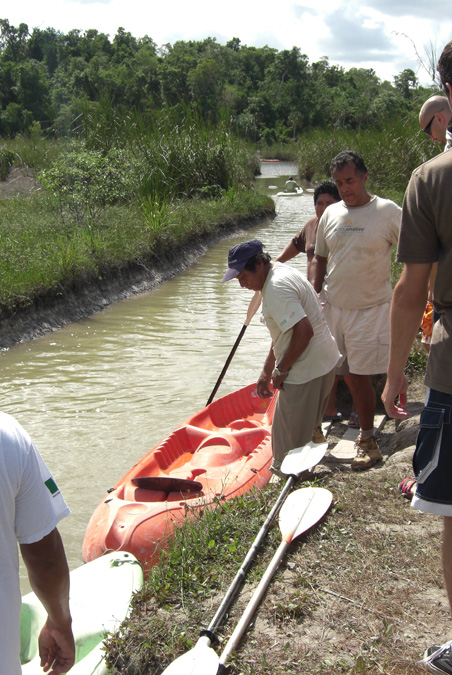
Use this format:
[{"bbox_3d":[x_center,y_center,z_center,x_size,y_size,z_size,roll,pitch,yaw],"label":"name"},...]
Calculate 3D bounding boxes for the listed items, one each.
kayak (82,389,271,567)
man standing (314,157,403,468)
[{"bbox_3d":[-0.060,0.816,6.422,0.800,0.380,3.250,3,13,17],"label":"kayak"},{"bbox_3d":[0.710,-0.147,5.370,0.570,1.680,0.440,6,12,27],"label":"man standing"}]

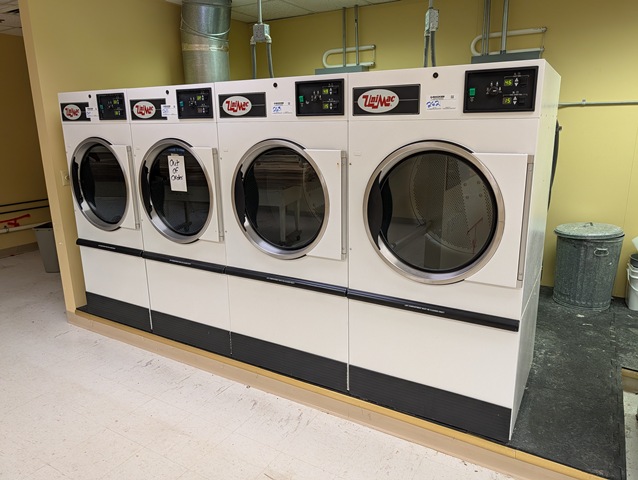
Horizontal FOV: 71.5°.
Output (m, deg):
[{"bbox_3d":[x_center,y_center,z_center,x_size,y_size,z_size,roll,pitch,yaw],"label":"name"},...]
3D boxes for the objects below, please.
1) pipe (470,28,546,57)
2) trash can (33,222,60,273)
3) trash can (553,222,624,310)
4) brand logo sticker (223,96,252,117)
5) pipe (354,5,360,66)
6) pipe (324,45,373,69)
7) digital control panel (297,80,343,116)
[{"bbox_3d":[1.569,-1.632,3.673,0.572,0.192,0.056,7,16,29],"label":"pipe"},{"bbox_3d":[-3.019,0.068,5.142,0.273,0.511,0.364,1,14,6],"label":"trash can"},{"bbox_3d":[2.154,0.189,3.581,0.481,0.633,0.481,7,16,29],"label":"trash can"},{"bbox_3d":[-0.442,-0.718,2.379,0.206,0.101,0.010,7,16,29],"label":"brand logo sticker"},{"bbox_3d":[0.363,-1.960,4.265,0.033,0.536,0.033,7,16,29],"label":"pipe"},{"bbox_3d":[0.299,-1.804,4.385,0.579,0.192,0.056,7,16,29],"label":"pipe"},{"bbox_3d":[0.001,-0.680,2.125,0.267,0.162,0.025,7,16,29],"label":"digital control panel"}]

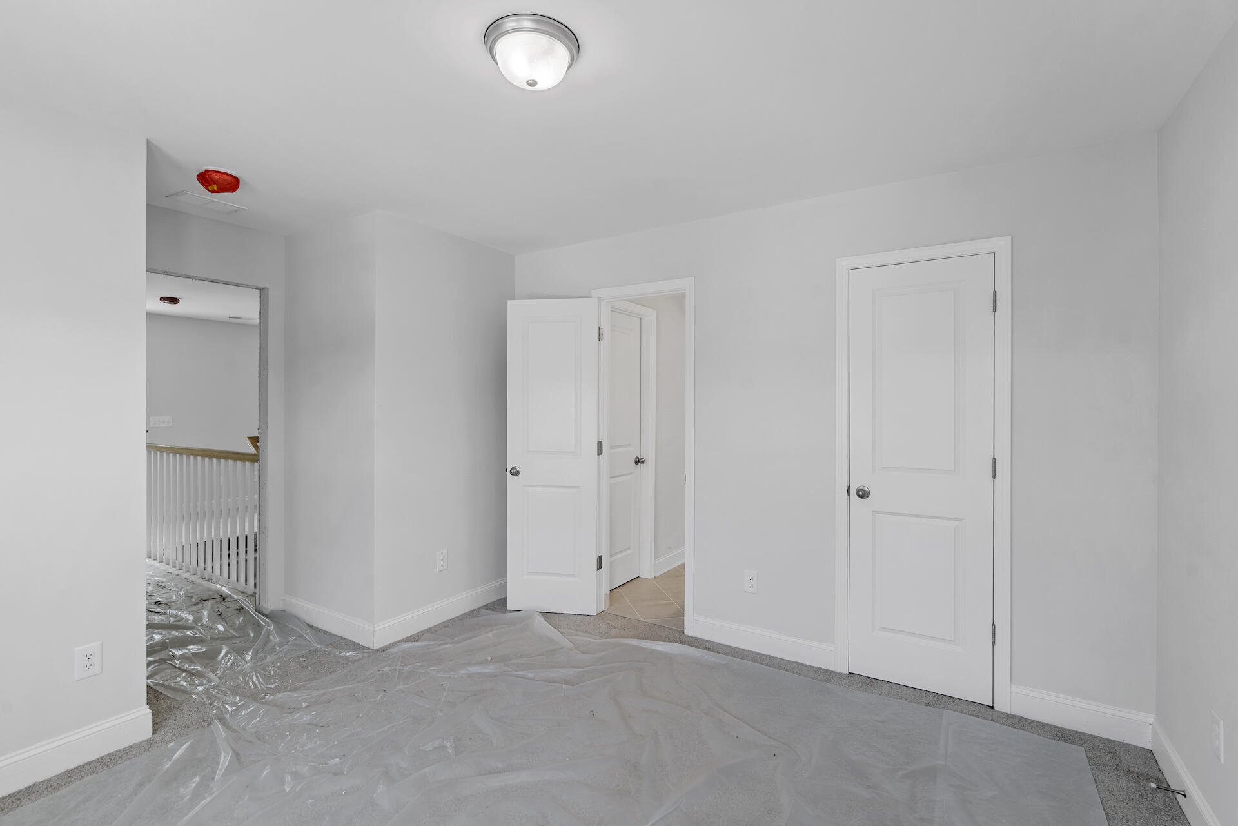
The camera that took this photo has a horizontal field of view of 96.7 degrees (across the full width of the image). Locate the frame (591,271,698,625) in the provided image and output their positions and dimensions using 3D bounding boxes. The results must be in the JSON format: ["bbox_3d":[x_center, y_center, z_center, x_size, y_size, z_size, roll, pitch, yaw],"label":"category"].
[{"bbox_3d":[0.159,0.268,3.460,0.737,2.105,0.120,0,0,32],"label":"frame"}]

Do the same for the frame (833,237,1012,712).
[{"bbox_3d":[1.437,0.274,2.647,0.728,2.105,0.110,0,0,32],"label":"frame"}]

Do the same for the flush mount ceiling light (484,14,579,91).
[{"bbox_3d":[-0.264,-1.057,1.687,0.290,0.125,0.290,0,0,0],"label":"flush mount ceiling light"}]

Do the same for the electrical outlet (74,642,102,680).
[{"bbox_3d":[-2.000,0.939,2.078,0.008,0.119,0.074,0,0,32],"label":"electrical outlet"}]

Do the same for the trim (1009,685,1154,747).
[{"bbox_3d":[1.910,1.260,2.291,0.460,0.137,0.016,0,0,32],"label":"trim"}]

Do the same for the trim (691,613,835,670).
[{"bbox_3d":[0.769,1.255,3.011,0.783,0.137,0.016,0,0,32],"label":"trim"}]

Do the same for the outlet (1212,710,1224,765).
[{"bbox_3d":[1.769,0.954,1.629,0.008,0.119,0.074,0,0,32],"label":"outlet"}]

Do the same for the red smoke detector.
[{"bbox_3d":[-1.886,-1.095,2.594,0.155,0.065,0.155,0,0,32],"label":"red smoke detector"}]

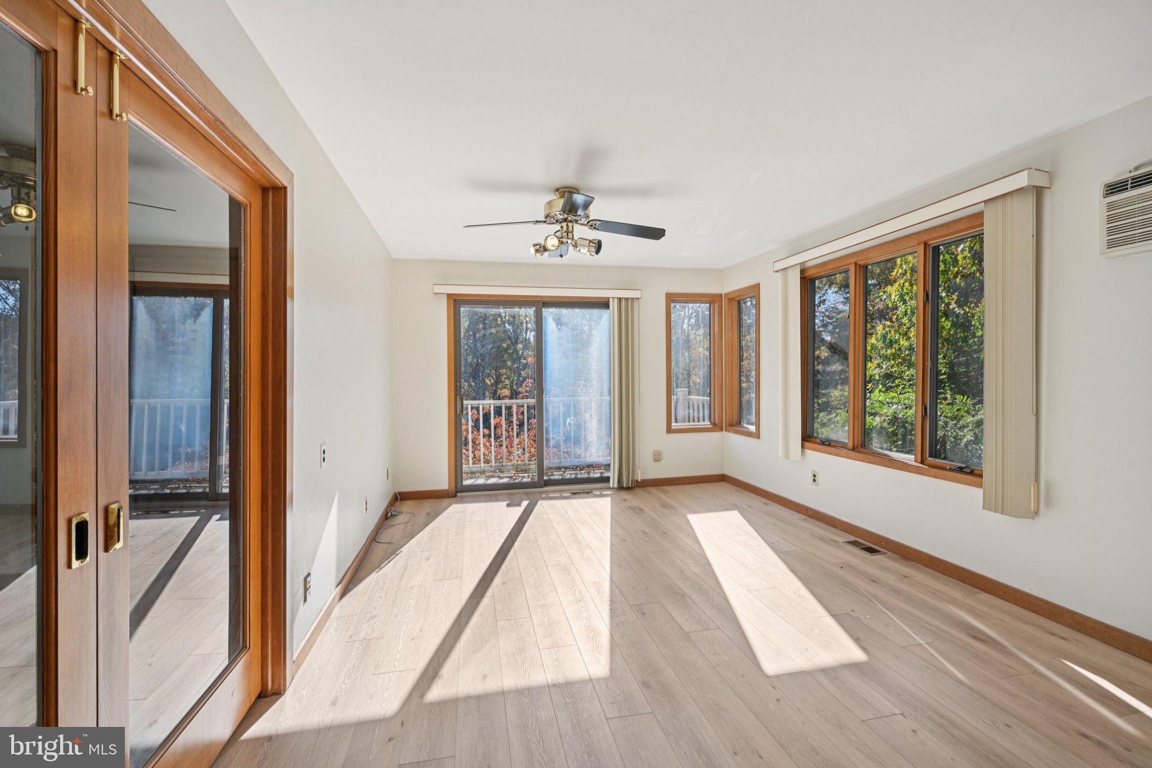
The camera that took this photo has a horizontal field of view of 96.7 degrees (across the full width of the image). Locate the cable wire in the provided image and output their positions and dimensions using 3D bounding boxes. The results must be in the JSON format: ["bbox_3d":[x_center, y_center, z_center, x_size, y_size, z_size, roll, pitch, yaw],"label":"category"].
[{"bbox_3d":[-1.501,1.165,4.283,0.240,0.060,0.920,-1,1,-12],"label":"cable wire"}]

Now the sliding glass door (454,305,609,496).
[{"bbox_3d":[-0.417,0.107,5.512,1.880,2.120,0.120,-1,1,-12],"label":"sliding glass door"}]

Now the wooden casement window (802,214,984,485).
[{"bbox_3d":[2.210,-0.205,3.645,0.110,1.585,1.830,-1,1,-12],"label":"wooden casement window"}]

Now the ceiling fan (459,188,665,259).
[{"bbox_3d":[-0.059,-1.029,3.291,1.300,0.420,1.300,0,1,-8],"label":"ceiling fan"}]

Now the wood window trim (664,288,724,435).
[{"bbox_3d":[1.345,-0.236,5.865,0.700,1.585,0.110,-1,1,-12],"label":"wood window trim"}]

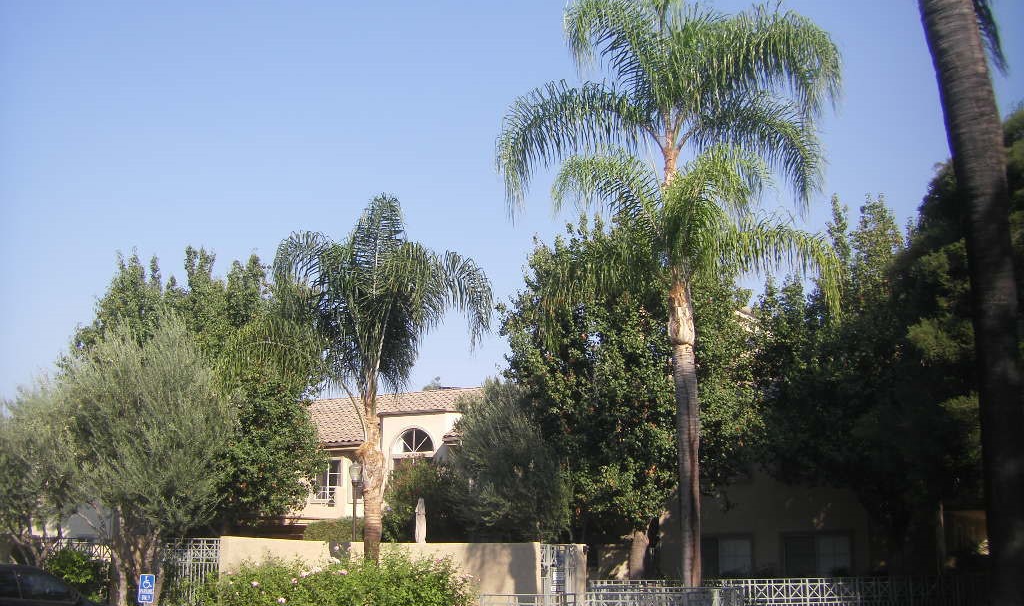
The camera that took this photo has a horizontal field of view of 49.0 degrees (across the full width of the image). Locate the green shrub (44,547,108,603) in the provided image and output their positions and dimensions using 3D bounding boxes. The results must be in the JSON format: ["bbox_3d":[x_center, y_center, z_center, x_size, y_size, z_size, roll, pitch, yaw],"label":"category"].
[{"bbox_3d":[-8.202,5.463,21.219,1.350,1.680,1.200,0,-13,0],"label":"green shrub"}]

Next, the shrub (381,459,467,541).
[{"bbox_3d":[-2.462,6.094,30.916,2.600,3.500,2.400,0,-13,0],"label":"shrub"}]

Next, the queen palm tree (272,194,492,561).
[{"bbox_3d":[-2.497,2.070,21.673,4.400,8.700,4.300,0,-13,0],"label":"queen palm tree"}]

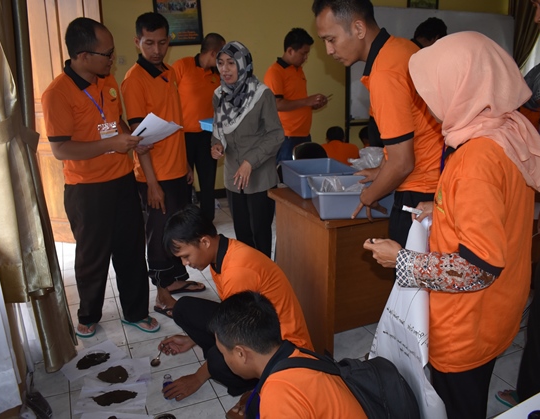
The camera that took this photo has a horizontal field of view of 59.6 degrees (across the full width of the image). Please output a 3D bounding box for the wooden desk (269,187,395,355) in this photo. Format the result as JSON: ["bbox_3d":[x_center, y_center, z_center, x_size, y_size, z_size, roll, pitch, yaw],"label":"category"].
[{"bbox_3d":[0.668,0.267,2.797,1.180,0.737,0.665,-7,17,-23],"label":"wooden desk"}]

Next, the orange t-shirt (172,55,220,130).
[{"bbox_3d":[-0.573,-0.921,3.772,0.470,0.630,0.290,-10,19,-31],"label":"orange t-shirt"}]

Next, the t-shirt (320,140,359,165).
[{"bbox_3d":[0.653,-0.370,4.348,0.440,0.560,0.300,5,17,17],"label":"t-shirt"}]

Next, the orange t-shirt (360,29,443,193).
[{"bbox_3d":[0.543,-0.383,1.860,0.380,0.670,0.460,6,17,20],"label":"orange t-shirt"}]

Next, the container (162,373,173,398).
[{"bbox_3d":[-0.461,0.794,2.102,0.045,0.105,0.045,0,16,0],"label":"container"}]

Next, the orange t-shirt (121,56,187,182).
[{"bbox_3d":[-0.646,-0.496,2.656,0.290,0.670,0.460,11,20,34],"label":"orange t-shirt"}]

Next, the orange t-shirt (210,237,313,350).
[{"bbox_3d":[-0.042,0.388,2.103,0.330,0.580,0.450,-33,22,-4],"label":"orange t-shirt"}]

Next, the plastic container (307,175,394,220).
[{"bbox_3d":[0.447,-0.066,2.374,0.480,0.133,0.360,-2,16,-6],"label":"plastic container"}]

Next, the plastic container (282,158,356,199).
[{"bbox_3d":[0.277,-0.184,2.720,0.340,0.128,0.395,-5,17,-17],"label":"plastic container"}]

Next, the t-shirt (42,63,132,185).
[{"bbox_3d":[-0.923,-0.442,2.421,0.300,0.620,0.490,14,21,40],"label":"t-shirt"}]

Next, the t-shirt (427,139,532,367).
[{"bbox_3d":[0.609,0.097,1.384,0.300,0.690,0.450,3,17,11],"label":"t-shirt"}]

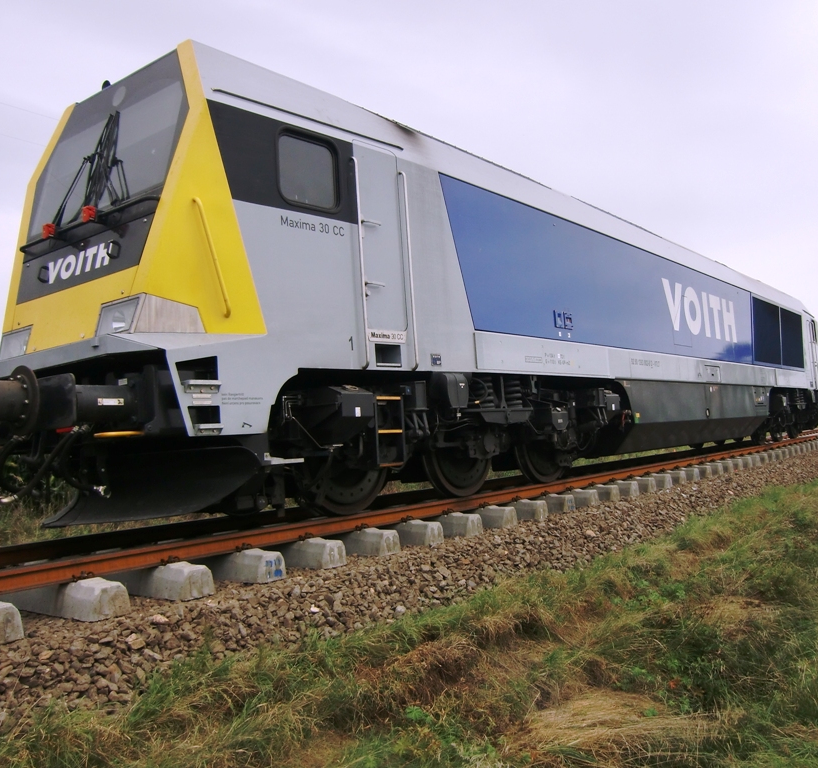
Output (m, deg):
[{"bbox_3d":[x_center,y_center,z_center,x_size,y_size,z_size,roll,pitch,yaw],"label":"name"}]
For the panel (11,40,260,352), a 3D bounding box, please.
[{"bbox_3d":[-2.622,-1.579,6.391,2.720,2.550,1.120,-7,-6,40],"label":"panel"}]

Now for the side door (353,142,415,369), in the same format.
[{"bbox_3d":[-0.223,-1.231,6.918,0.100,2.150,0.670,-7,-6,40],"label":"side door"}]

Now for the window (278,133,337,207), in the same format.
[{"bbox_3d":[-0.891,-1.905,6.331,0.560,0.600,0.080,0,-6,-44],"label":"window"}]

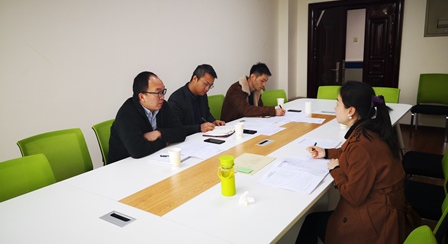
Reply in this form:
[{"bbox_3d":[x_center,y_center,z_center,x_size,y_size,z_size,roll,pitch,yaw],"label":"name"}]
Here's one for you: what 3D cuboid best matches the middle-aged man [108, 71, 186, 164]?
[{"bbox_3d":[-0.559,0.269,2.620,0.740,1.284,0.580,7,15,36],"label":"middle-aged man"}]

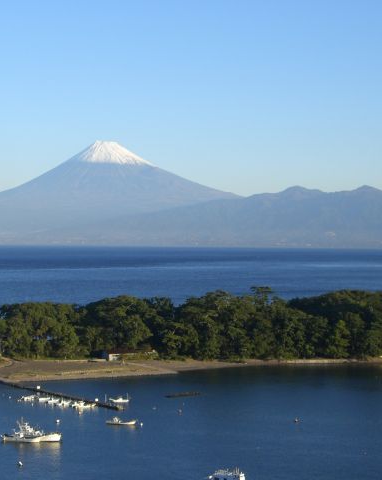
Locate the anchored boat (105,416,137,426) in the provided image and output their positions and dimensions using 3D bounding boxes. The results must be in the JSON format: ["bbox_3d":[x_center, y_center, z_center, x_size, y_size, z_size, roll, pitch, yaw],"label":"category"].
[{"bbox_3d":[-21.600,56.300,380.000,9.200,2.400,2.300,0,0,9],"label":"anchored boat"}]

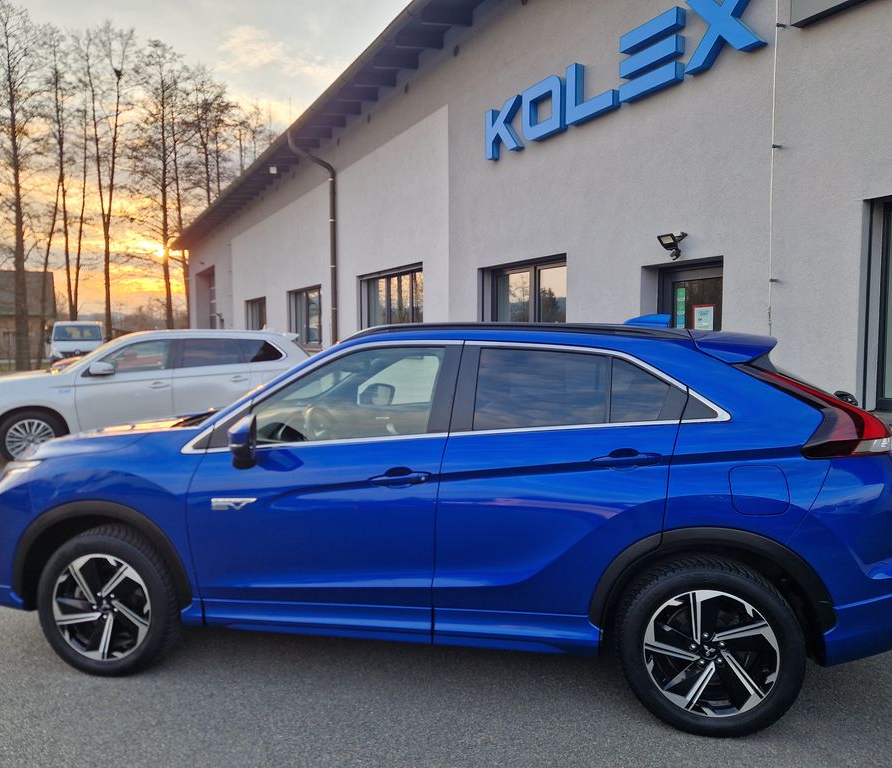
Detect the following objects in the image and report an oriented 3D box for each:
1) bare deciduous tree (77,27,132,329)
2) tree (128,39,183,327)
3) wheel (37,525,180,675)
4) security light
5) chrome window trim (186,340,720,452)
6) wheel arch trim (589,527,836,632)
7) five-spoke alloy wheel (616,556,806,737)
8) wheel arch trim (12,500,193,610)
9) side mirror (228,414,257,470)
[{"bbox_3d":[-19.697,-10.742,39.398,3.460,19.750,3.460,-2,4,-26],"label":"bare deciduous tree"},{"bbox_3d":[-19.968,-12.129,46.366,3.500,21.940,3.500,-2,4,-23],"label":"tree"},{"bbox_3d":[-1.574,1.027,3.242,0.690,0.690,0.230,0,4,10],"label":"wheel"},{"bbox_3d":[2.015,-1.226,5.963,0.270,0.240,0.180,-2,4,-29],"label":"security light"},{"bbox_3d":[-0.033,0.060,2.965,2.360,0.520,0.240,1,3,10],"label":"chrome window trim"},{"bbox_3d":[1.030,0.767,2.664,0.920,0.430,0.090,1,3,10],"label":"wheel arch trim"},{"bbox_3d":[1.051,1.046,2.744,0.690,0.690,0.230,0,4,11],"label":"five-spoke alloy wheel"},{"bbox_3d":[-1.586,0.801,3.160,0.950,0.550,0.140,0,4,11],"label":"wheel arch trim"},{"bbox_3d":[-0.849,0.247,2.871,0.150,0.220,0.220,0,3,2],"label":"side mirror"}]

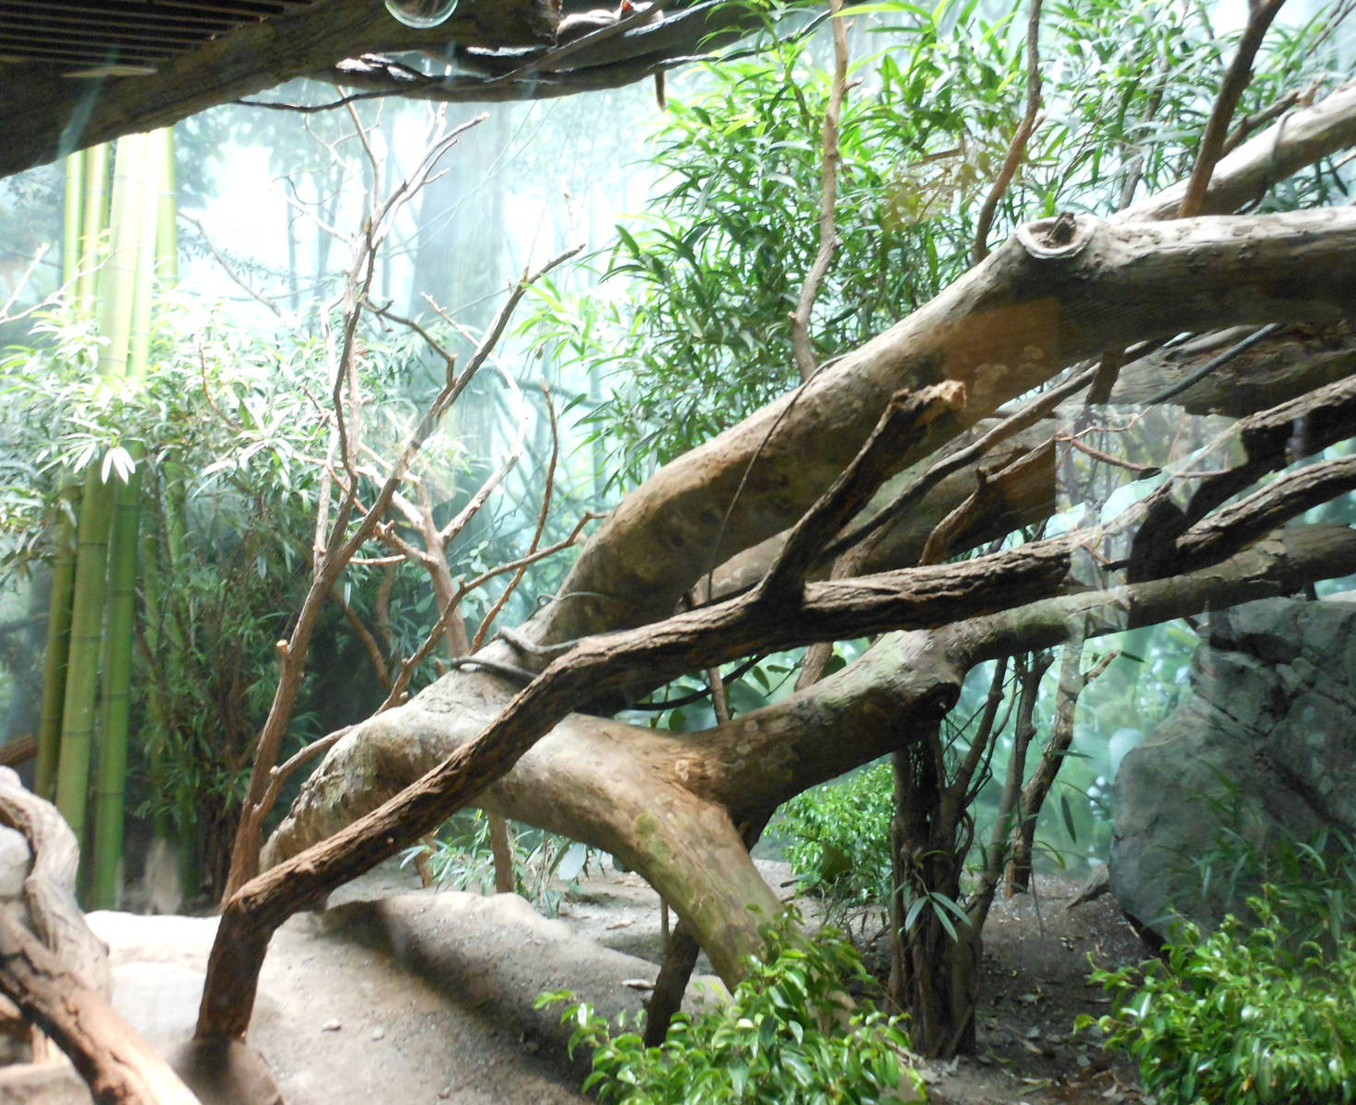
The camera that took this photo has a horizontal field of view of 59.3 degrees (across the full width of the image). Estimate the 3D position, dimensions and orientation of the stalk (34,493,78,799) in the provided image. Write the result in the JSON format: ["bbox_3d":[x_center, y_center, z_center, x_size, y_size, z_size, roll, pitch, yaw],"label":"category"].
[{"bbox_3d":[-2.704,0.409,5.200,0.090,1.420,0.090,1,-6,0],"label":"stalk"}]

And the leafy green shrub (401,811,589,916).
[{"bbox_3d":[-0.735,1.245,4.800,0.740,0.430,0.520,1,-5,0],"label":"leafy green shrub"}]

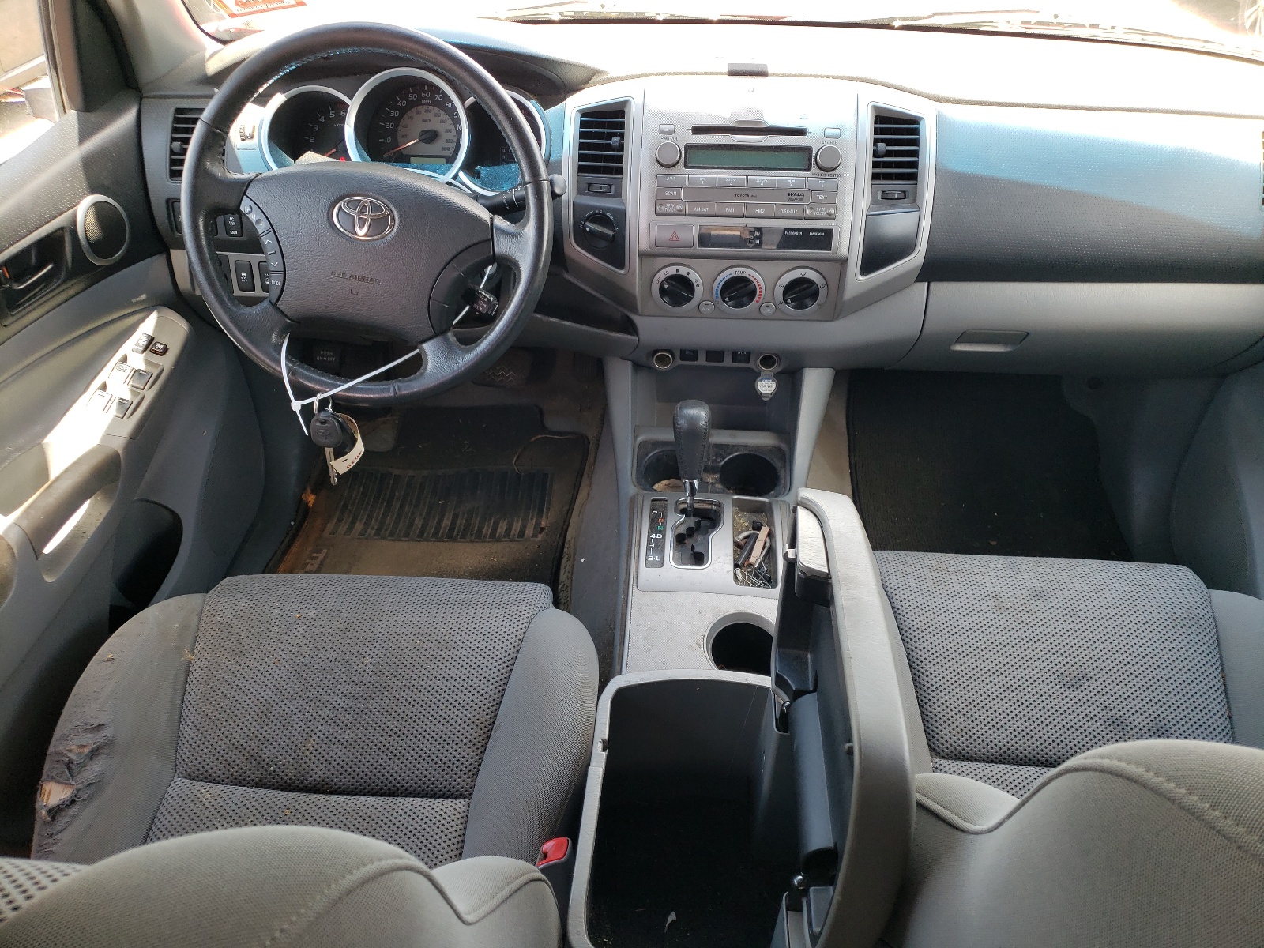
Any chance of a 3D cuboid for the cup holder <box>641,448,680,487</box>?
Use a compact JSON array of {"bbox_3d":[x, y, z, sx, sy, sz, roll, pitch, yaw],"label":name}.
[{"bbox_3d":[0.054,0.027,1.282,0.080,0.070,0.080,2,39,4],"label":"cup holder"}]

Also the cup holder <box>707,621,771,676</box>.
[{"bbox_3d":[0.116,0.204,0.990,0.080,0.075,0.080,2,39,4],"label":"cup holder"}]

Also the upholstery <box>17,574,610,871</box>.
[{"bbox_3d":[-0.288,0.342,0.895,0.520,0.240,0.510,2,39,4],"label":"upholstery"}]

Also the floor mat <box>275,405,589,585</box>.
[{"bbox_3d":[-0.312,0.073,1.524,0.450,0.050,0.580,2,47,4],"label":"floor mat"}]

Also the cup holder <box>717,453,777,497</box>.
[{"bbox_3d":[0.155,0.028,1.278,0.080,0.070,0.080,2,39,4],"label":"cup holder"}]

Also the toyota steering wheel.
[{"bbox_3d":[-0.268,-0.265,1.004,0.382,0.382,0.100,2,14,4],"label":"toyota steering wheel"}]

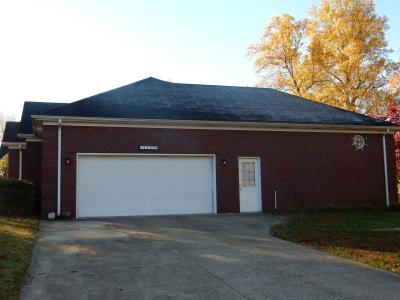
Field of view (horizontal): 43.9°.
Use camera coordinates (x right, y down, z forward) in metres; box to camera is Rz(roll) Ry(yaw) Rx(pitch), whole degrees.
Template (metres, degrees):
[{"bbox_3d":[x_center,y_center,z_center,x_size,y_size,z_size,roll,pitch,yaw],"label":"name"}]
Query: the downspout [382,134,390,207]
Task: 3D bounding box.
[{"bbox_3d":[7.732,0.839,20.602,0.100,2.990,0.100,1,-6,-18],"label":"downspout"}]

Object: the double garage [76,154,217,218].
[{"bbox_3d":[-1.771,1.231,17.502,5.000,2.170,0.150,1,-6,-18],"label":"double garage"}]

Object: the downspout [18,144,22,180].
[{"bbox_3d":[-8.439,1.348,23.383,0.100,3.200,0.100,1,-6,-18],"label":"downspout"}]

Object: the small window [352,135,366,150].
[{"bbox_3d":[6.524,-0.312,20.377,0.610,0.630,0.100,1,-6,-18],"label":"small window"}]

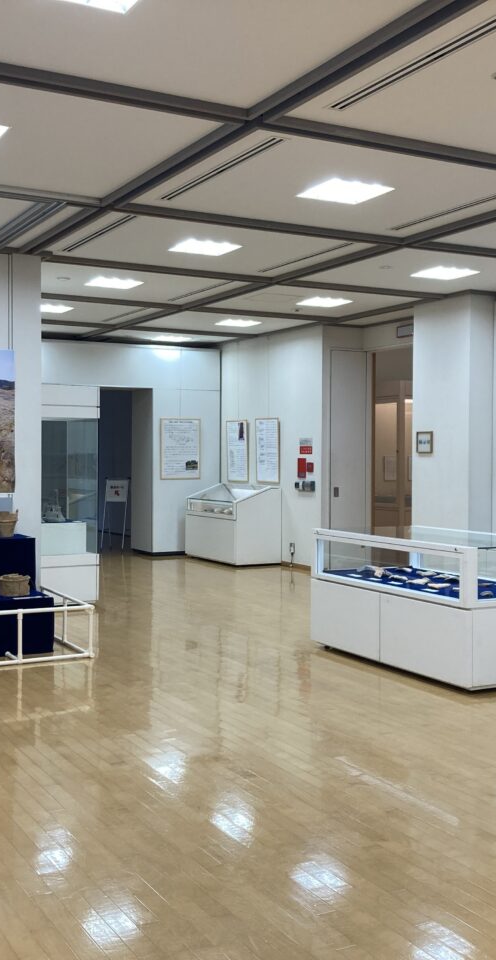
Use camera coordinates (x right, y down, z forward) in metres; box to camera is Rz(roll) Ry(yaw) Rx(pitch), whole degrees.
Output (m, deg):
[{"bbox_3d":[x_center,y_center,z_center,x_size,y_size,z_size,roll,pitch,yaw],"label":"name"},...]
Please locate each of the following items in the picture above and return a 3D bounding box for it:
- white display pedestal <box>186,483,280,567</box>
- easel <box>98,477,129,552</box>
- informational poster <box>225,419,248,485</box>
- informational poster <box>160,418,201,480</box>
[{"bbox_3d":[-0.212,0.580,14.006,0.674,1.020,1.490,-1,2,-29],"label":"white display pedestal"},{"bbox_3d":[-1.986,0.513,15.400,0.380,1.080,0.480,0,1,9],"label":"easel"},{"bbox_3d":[-0.143,-0.401,14.476,0.030,0.860,0.620,-1,2,-29],"label":"informational poster"},{"bbox_3d":[-0.950,-0.431,14.615,0.620,0.863,0.030,-1,2,-29],"label":"informational poster"}]

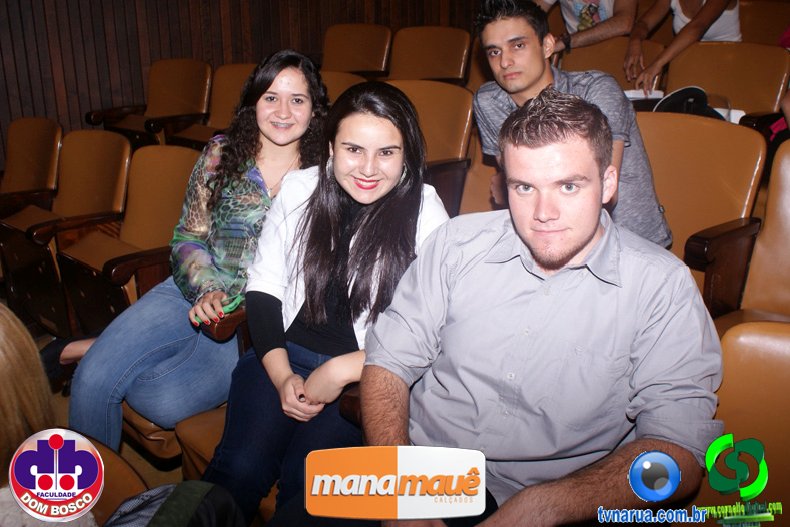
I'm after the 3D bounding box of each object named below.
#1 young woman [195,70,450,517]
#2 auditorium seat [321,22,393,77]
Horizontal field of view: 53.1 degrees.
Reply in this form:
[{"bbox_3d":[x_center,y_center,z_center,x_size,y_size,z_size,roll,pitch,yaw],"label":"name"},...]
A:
[{"bbox_3d":[-0.141,0.258,1.546,0.480,1.170,0.650,9,20,27],"label":"young woman"},{"bbox_3d":[-0.310,-0.879,4.375,0.550,0.850,0.520,15,24,37],"label":"auditorium seat"}]

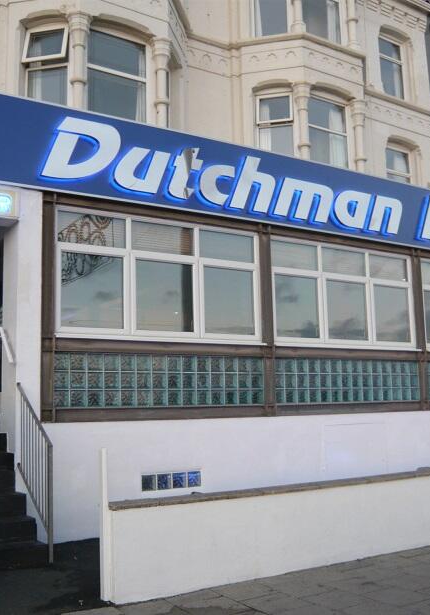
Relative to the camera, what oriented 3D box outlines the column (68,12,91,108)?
[{"bbox_3d":[-2.164,-3.703,10.552,0.290,2.050,0.290,4,-11,-32],"label":"column"}]

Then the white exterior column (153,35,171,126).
[{"bbox_3d":[-0.894,-3.611,11.351,0.290,2.050,0.290,-2,-10,0],"label":"white exterior column"}]

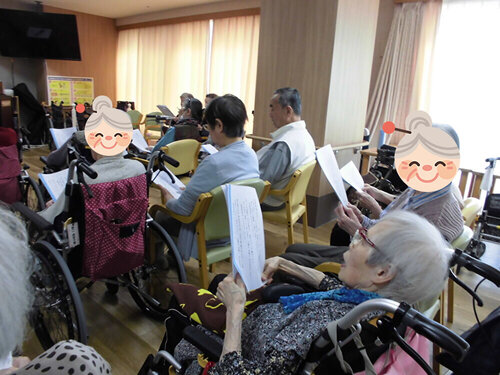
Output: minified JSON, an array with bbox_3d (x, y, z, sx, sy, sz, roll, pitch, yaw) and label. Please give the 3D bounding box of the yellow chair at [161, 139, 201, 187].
[{"bbox_3d":[-0.803,-0.076,3.548,0.550,0.750,0.530,12,17,29],"label":"yellow chair"}]

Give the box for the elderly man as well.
[{"bbox_3d":[0.103,-0.106,2.849,0.780,1.260,0.500,10,16,24],"label":"elderly man"}]

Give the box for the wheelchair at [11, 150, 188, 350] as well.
[{"bbox_3d":[-0.853,0.249,1.922,1.000,0.930,0.620,14,18,35],"label":"wheelchair"}]

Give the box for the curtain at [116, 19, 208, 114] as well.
[{"bbox_3d":[-1.834,-1.910,7.299,2.848,2.240,0.150,16,19,39],"label":"curtain"}]

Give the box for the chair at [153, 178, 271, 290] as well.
[{"bbox_3d":[-0.235,0.294,2.249,0.530,0.750,0.550,-11,20,-44],"label":"chair"}]

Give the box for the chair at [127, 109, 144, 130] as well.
[{"bbox_3d":[-2.407,-1.107,7.165,0.550,0.750,0.530,13,17,32],"label":"chair"}]

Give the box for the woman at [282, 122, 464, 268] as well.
[{"bbox_3d":[0.437,0.304,1.521,0.720,1.170,0.500,11,16,26],"label":"woman"}]

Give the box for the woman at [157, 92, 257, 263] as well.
[{"bbox_3d":[-0.276,0.062,2.236,0.760,1.200,0.480,16,19,41],"label":"woman"}]

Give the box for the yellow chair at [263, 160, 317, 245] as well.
[{"bbox_3d":[0.179,0.157,2.871,0.550,0.750,0.530,10,16,24],"label":"yellow chair"}]

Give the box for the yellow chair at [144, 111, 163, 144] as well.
[{"bbox_3d":[-1.892,-1.022,6.955,0.550,0.750,0.530,13,17,32],"label":"yellow chair"}]

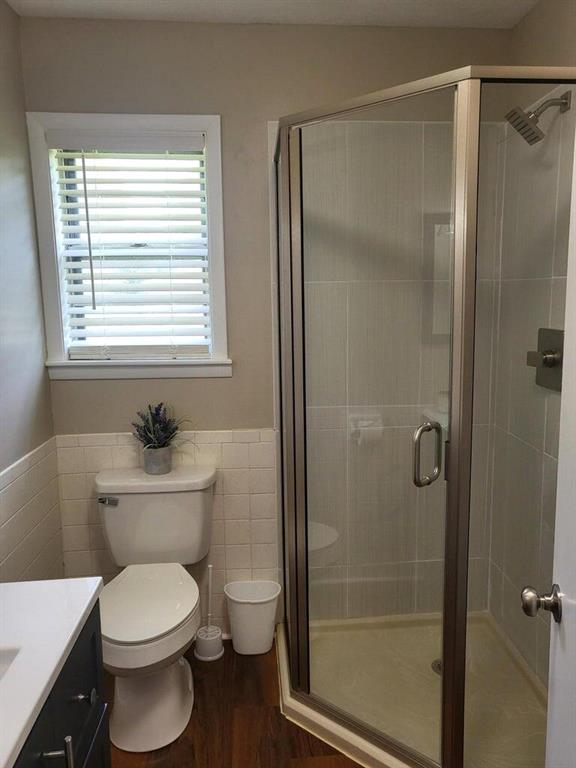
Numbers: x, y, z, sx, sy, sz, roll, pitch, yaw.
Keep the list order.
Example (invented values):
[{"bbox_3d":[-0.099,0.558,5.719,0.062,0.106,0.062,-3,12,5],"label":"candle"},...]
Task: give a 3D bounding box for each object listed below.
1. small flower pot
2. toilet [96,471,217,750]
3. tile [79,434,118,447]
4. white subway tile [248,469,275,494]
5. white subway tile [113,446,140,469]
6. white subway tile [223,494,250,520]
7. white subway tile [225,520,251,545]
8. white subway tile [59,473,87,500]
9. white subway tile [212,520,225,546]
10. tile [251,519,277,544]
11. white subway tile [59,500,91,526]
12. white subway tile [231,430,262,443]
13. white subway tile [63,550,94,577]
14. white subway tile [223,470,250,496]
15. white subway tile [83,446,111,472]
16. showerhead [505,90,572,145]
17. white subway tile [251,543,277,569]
[{"bbox_3d":[-0.497,0.287,2.232,0.105,0.102,0.105,-1,8,-4],"label":"small flower pot"},{"bbox_3d":[-0.472,0.763,2.025,0.440,0.779,0.688,-1,8,-4],"label":"toilet"},{"bbox_3d":[-0.753,0.224,2.297,0.154,0.050,0.009,-1,9,-4],"label":"tile"},{"bbox_3d":[-0.103,0.399,2.376,0.107,0.107,0.010,-1,8,-3],"label":"white subway tile"},{"bbox_3d":[-0.653,0.303,2.329,0.107,0.107,0.010,-1,8,-3],"label":"white subway tile"},{"bbox_3d":[-0.208,0.506,2.377,0.108,0.107,0.009,-1,9,-4],"label":"white subway tile"},{"bbox_3d":[-0.207,0.614,2.394,0.108,0.107,0.009,-1,9,-4],"label":"white subway tile"},{"bbox_3d":[-0.865,0.413,2.331,0.106,0.107,0.010,-1,8,-3],"label":"white subway tile"},{"bbox_3d":[-0.316,0.617,2.393,0.109,0.109,0.010,-1,8,-4],"label":"white subway tile"},{"bbox_3d":[-0.100,0.615,2.407,0.107,0.107,0.010,-1,8,-3],"label":"tile"},{"bbox_3d":[-0.866,0.523,2.346,0.106,0.107,0.010,-1,8,-3],"label":"white subway tile"},{"bbox_3d":[-0.168,0.211,2.335,0.111,0.050,0.009,-1,9,-4],"label":"white subway tile"},{"bbox_3d":[-0.860,0.739,2.374,0.108,0.108,0.010,-1,8,-4],"label":"white subway tile"},{"bbox_3d":[-0.209,0.399,2.361,0.108,0.107,0.009,-1,9,-4],"label":"white subway tile"},{"bbox_3d":[-0.756,0.303,2.308,0.108,0.107,0.009,-1,9,-4],"label":"white subway tile"},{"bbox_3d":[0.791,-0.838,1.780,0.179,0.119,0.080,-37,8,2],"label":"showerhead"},{"bbox_3d":[-0.096,0.720,2.423,0.109,0.110,0.010,-1,8,-4],"label":"white subway tile"}]

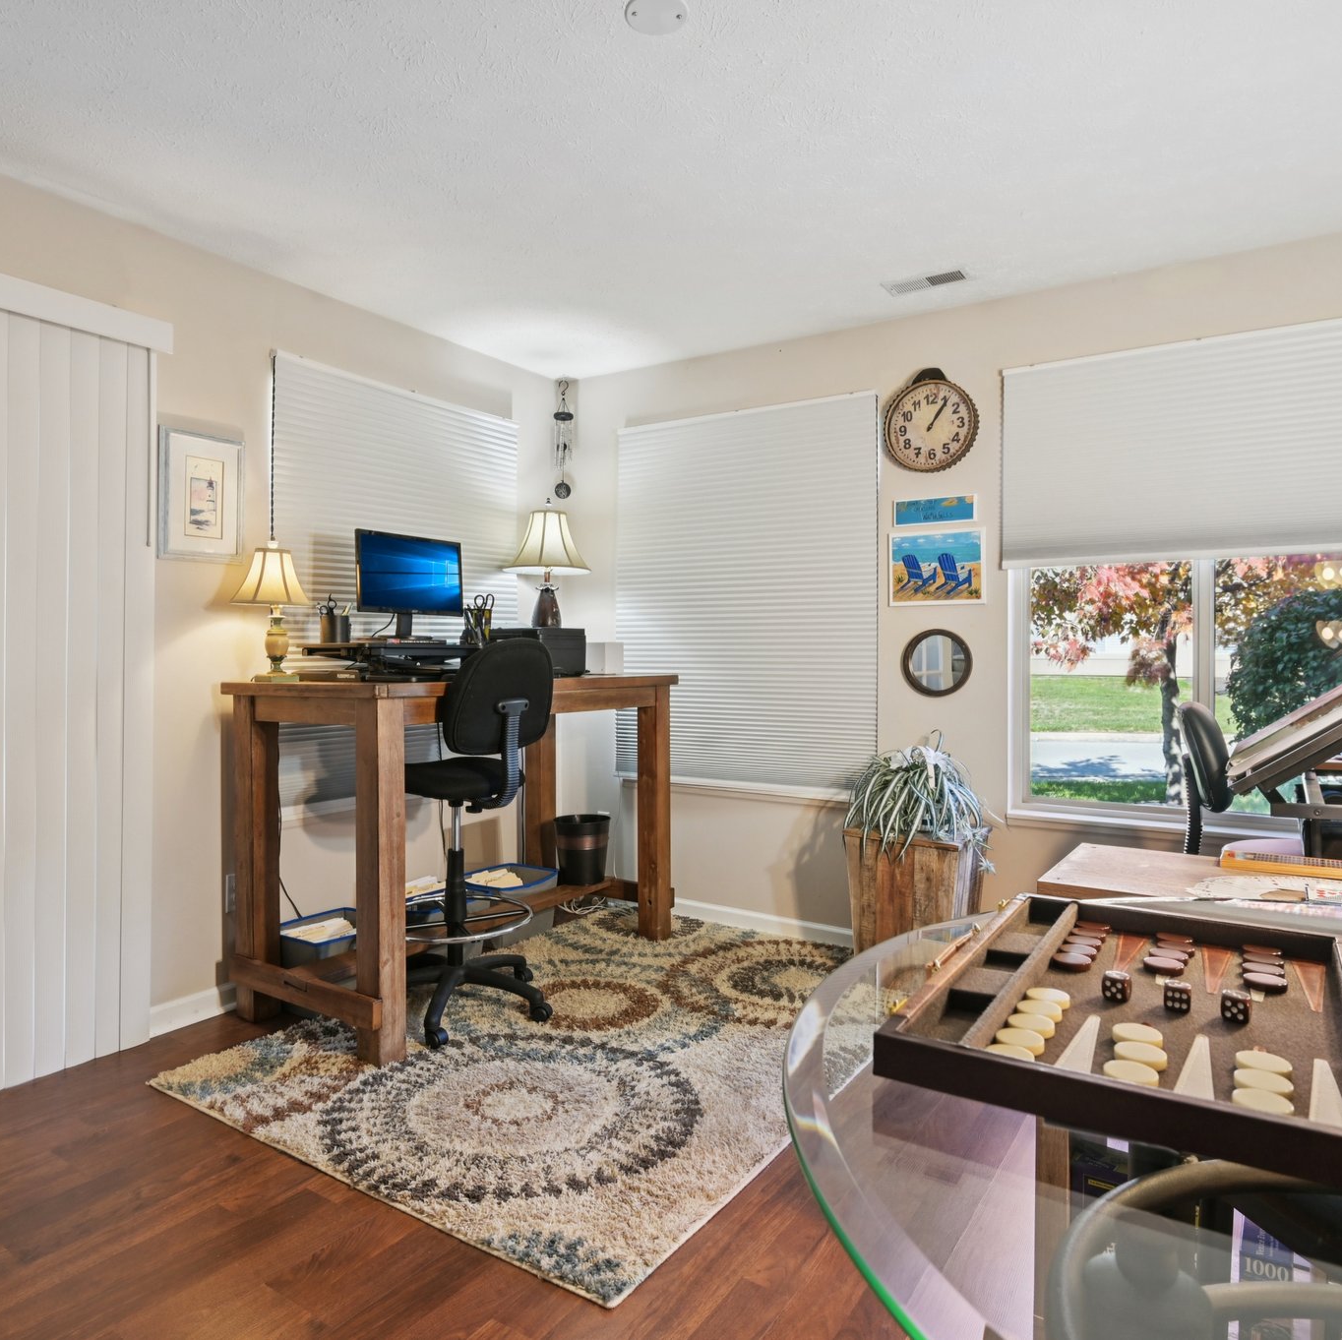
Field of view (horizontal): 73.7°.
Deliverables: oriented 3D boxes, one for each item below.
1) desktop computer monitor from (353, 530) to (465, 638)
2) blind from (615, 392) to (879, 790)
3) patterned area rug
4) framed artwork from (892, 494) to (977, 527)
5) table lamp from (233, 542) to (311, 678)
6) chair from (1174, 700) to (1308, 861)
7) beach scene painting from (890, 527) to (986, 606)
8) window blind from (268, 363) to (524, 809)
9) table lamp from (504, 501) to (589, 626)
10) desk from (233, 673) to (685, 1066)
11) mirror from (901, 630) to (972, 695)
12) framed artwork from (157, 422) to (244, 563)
[{"bbox_3d":[-0.917,-0.294,3.151,0.190,0.362,0.462,1,1,35],"label":"desktop computer monitor"},{"bbox_3d":[0.286,-0.294,3.772,1.202,1.568,0.051,0,1,30],"label":"blind"},{"bbox_3d":[-0.174,1.108,2.867,1.576,0.022,2.071,0,1,34],"label":"patterned area rug"},{"bbox_3d":[0.998,-0.600,3.380,0.301,0.101,0.020,0,1,30],"label":"framed artwork"},{"bbox_3d":[-1.263,-0.189,2.860,0.253,0.453,0.253,1,1,35],"label":"table lamp"},{"bbox_3d":[1.653,0.611,2.379,0.580,1.050,0.580,1,1,32],"label":"chair"},{"bbox_3d":[0.988,-0.382,3.332,0.355,0.280,0.020,1,1,32],"label":"beach scene painting"},{"bbox_3d":[-1.019,-0.301,3.494,0.051,1.552,1.170,0,1,35],"label":"window blind"},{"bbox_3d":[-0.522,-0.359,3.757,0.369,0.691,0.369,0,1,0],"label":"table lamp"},{"bbox_3d":[-0.710,0.573,3.315,0.771,1.083,1.513,0,1,34],"label":"desk"},{"bbox_3d":[1.006,-0.024,3.383,0.260,0.256,0.022,0,1,30],"label":"mirror"},{"bbox_3d":[-1.488,-0.545,2.840,0.022,0.401,0.269,0,1,35],"label":"framed artwork"}]

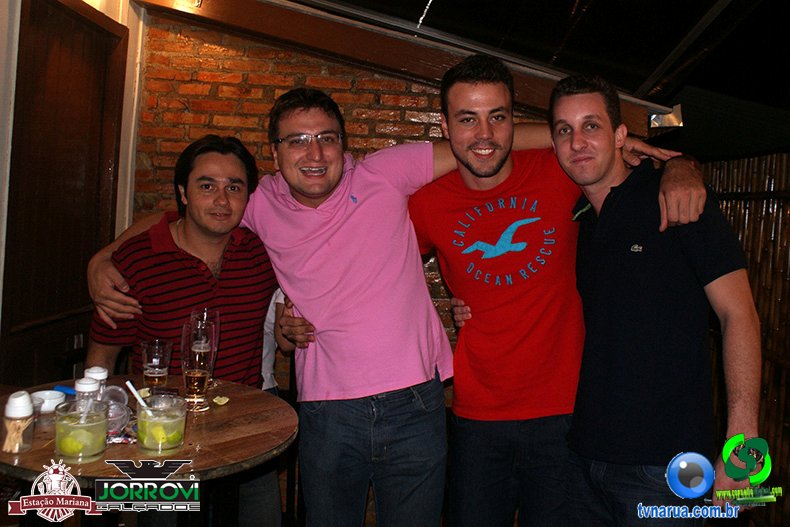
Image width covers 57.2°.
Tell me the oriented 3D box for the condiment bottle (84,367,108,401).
[{"bbox_3d":[-0.577,0.245,1.400,0.046,0.088,0.046,5,3,0],"label":"condiment bottle"}]

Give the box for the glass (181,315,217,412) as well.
[{"bbox_3d":[-0.405,0.213,1.495,0.069,0.179,0.069,5,3,0],"label":"glass"}]

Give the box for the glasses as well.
[{"bbox_3d":[-0.191,-0.270,1.575,0.143,0.040,0.130,-4,4,-14],"label":"glasses"}]

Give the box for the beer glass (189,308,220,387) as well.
[{"bbox_3d":[-0.440,0.200,1.680,0.069,0.179,0.069,5,3,0],"label":"beer glass"}]

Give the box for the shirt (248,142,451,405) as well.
[{"bbox_3d":[-0.110,0.016,1.680,0.490,0.570,0.280,-7,2,7],"label":"shirt"}]

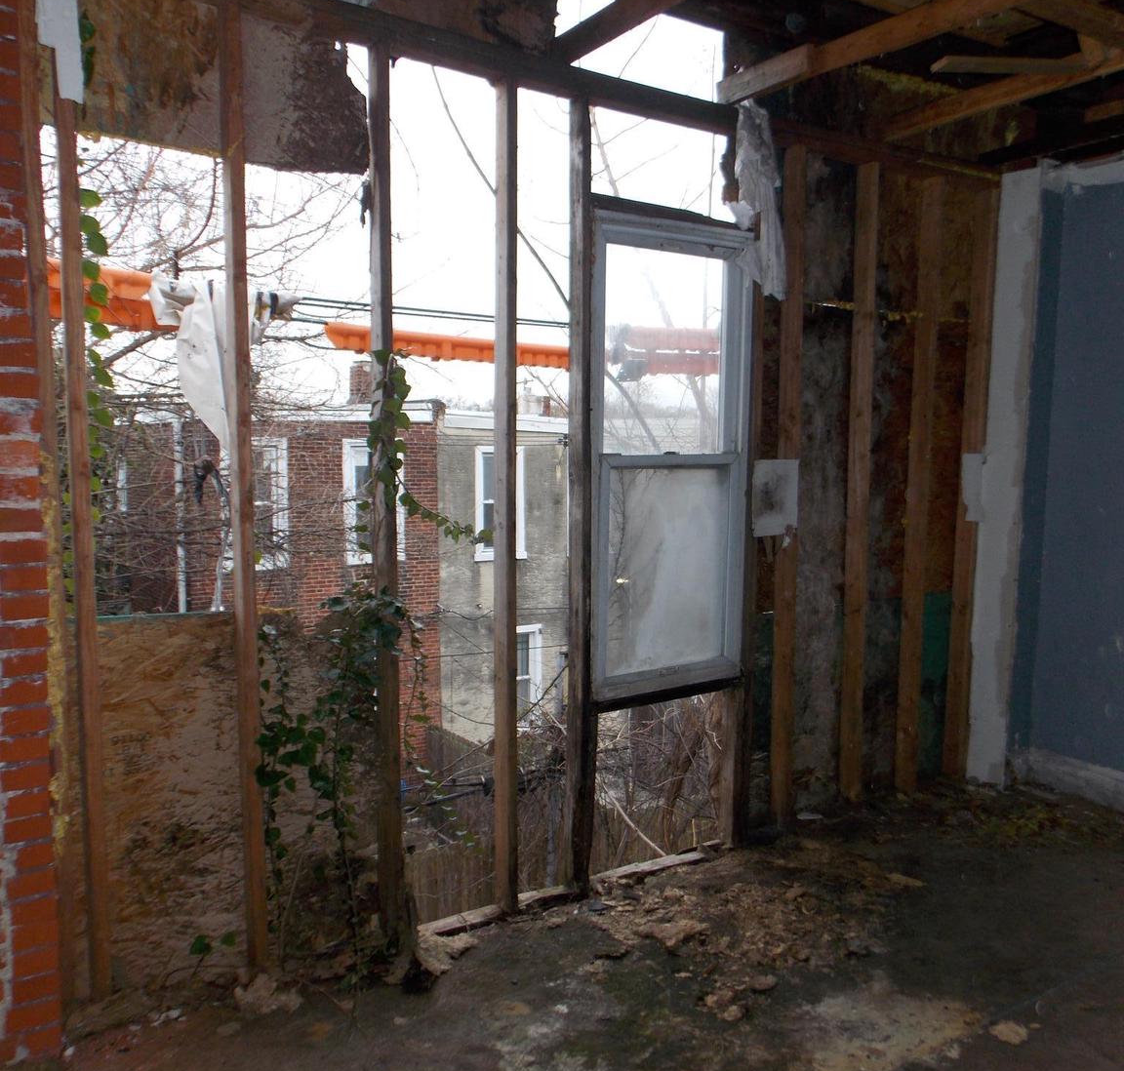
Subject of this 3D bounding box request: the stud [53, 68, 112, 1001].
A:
[{"bbox_3d":[-1.204,-0.061,2.503,0.038,2.558,0.088,-4,7,-33],"label":"stud"}]

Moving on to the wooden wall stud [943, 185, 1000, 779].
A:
[{"bbox_3d":[1.845,-0.204,4.522,0.038,2.653,0.088,-4,7,-33],"label":"wooden wall stud"}]

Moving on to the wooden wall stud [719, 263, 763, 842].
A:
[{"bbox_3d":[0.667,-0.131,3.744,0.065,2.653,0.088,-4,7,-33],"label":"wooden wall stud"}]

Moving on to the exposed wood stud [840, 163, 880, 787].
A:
[{"bbox_3d":[1.223,-0.180,4.109,0.038,2.623,0.088,-4,7,-33],"label":"exposed wood stud"}]

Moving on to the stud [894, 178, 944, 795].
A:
[{"bbox_3d":[1.550,-0.183,4.327,0.038,2.658,0.088,-4,7,-33],"label":"stud"}]

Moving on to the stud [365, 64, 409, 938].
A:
[{"bbox_3d":[-0.527,-0.051,2.956,0.038,2.663,0.088,-4,7,-33],"label":"stud"}]

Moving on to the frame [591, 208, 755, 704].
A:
[{"bbox_3d":[0.373,-0.256,3.524,0.703,1.635,0.090,-4,7,-33],"label":"frame"}]

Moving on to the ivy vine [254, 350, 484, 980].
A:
[{"bbox_3d":[-0.558,0.360,2.979,0.710,1.820,0.250,-4,7,-33],"label":"ivy vine"}]

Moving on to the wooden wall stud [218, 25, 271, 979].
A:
[{"bbox_3d":[-0.871,-0.062,2.725,0.038,2.598,0.088,-4,7,-33],"label":"wooden wall stud"}]

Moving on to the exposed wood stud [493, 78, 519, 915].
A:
[{"bbox_3d":[-0.179,-0.075,3.185,0.038,2.658,0.088,-4,7,-33],"label":"exposed wood stud"}]

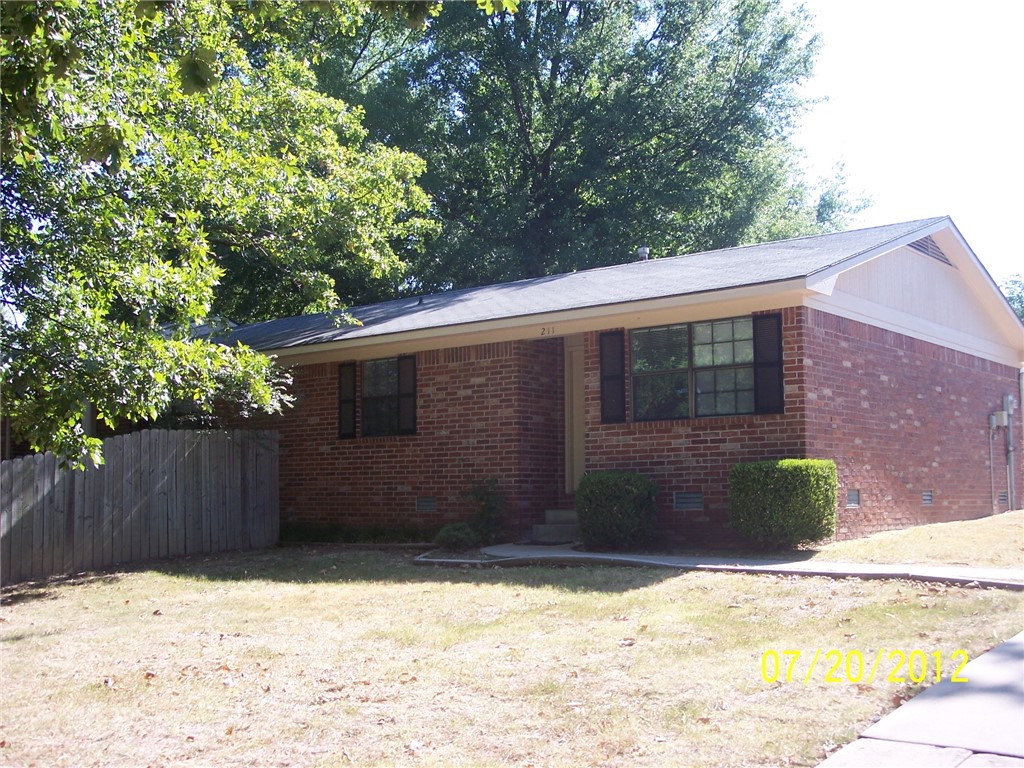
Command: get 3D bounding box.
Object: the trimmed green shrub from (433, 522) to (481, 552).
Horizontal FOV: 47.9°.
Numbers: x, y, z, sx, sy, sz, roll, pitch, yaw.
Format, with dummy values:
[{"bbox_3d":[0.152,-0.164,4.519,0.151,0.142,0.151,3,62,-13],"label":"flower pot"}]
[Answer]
[{"bbox_3d":[-0.698,1.927,14.500,0.600,0.390,0.560,0,-6,0],"label":"trimmed green shrub"}]

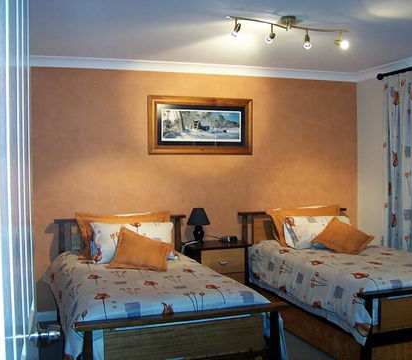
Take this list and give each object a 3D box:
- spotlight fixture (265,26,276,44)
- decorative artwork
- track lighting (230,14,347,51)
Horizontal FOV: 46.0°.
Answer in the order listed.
[{"bbox_3d":[0.427,-0.955,3.190,0.080,0.125,0.095,-1,2,-21],"label":"spotlight fixture"},{"bbox_3d":[-0.035,-0.528,4.785,1.070,0.565,0.035,-1,2,-16],"label":"decorative artwork"},{"bbox_3d":[0.556,-0.985,3.190,0.890,0.200,0.150,-1,2,-20],"label":"track lighting"}]

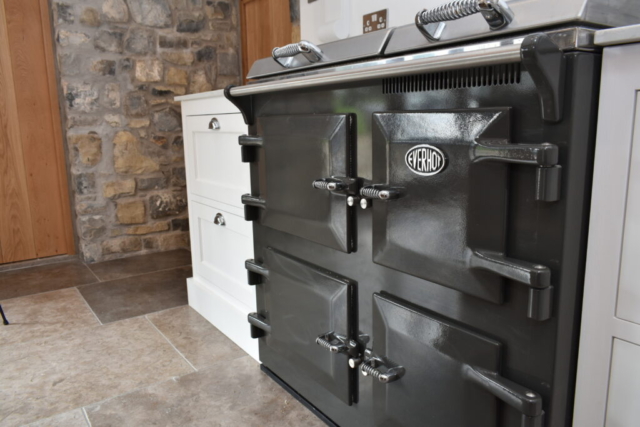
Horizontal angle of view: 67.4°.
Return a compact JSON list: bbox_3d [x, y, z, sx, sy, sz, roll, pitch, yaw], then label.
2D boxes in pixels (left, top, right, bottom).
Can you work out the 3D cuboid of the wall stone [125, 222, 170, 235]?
[{"bbox_3d":[-1.098,0.088,3.042,0.278,0.059,0.090,-8,13,-31],"label":"wall stone"}]

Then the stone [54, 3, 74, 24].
[{"bbox_3d":[-1.393,-1.082,2.617,0.092,0.107,0.095,-9,13,-35],"label":"stone"}]

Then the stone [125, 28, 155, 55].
[{"bbox_3d":[-1.081,-1.017,2.858,0.164,0.141,0.090,-8,13,-31],"label":"stone"}]

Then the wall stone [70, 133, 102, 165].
[{"bbox_3d":[-1.359,-0.368,2.769,0.167,0.183,0.095,-9,13,-35],"label":"wall stone"}]

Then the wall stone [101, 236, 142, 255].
[{"bbox_3d":[-1.228,0.190,2.964,0.233,0.083,0.095,-9,13,-35],"label":"wall stone"}]

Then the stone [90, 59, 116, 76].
[{"bbox_3d":[-1.251,-0.833,2.765,0.130,0.092,0.095,-9,13,-35],"label":"stone"}]

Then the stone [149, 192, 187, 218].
[{"bbox_3d":[-0.986,-0.057,3.088,0.237,0.156,0.090,-8,13,-31],"label":"stone"}]

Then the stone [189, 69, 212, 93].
[{"bbox_3d":[-0.783,-0.849,3.104,0.148,0.148,0.095,-9,13,-35],"label":"stone"}]

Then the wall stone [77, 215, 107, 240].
[{"bbox_3d":[-1.354,0.077,2.852,0.139,0.145,0.095,-9,13,-35],"label":"wall stone"}]

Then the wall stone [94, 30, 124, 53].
[{"bbox_3d":[-1.220,-0.987,2.774,0.154,0.115,0.090,-8,13,-31],"label":"wall stone"}]

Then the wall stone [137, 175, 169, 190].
[{"bbox_3d":[-1.061,-0.194,3.018,0.188,0.081,0.095,-9,13,-35],"label":"wall stone"}]

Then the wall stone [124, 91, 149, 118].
[{"bbox_3d":[-1.115,-0.656,2.900,0.131,0.139,0.090,-8,13,-31],"label":"wall stone"}]

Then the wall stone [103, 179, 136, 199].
[{"bbox_3d":[-1.223,-0.156,2.919,0.188,0.113,0.090,-8,13,-31],"label":"wall stone"}]

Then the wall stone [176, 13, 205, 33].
[{"bbox_3d":[-0.818,-1.185,2.997,0.172,0.110,0.090,-8,13,-31],"label":"wall stone"}]

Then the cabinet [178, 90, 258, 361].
[{"bbox_3d":[-0.148,-0.023,1.991,0.630,0.916,0.672,-9,13,-35],"label":"cabinet"}]

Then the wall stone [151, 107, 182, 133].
[{"bbox_3d":[-0.968,-0.587,3.015,0.180,0.151,0.095,-9,13,-35],"label":"wall stone"}]

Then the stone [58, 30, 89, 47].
[{"bbox_3d":[-1.368,-0.961,2.656,0.155,0.079,0.095,-9,13,-35],"label":"stone"}]

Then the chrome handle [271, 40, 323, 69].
[{"bbox_3d":[-0.061,-0.387,1.175,0.062,0.053,0.143,-9,13,-35],"label":"chrome handle"}]

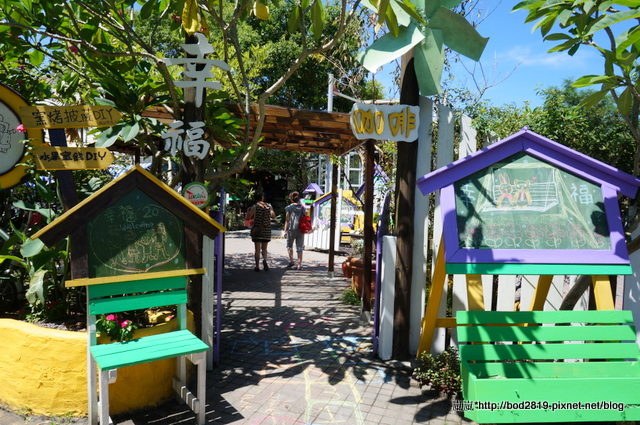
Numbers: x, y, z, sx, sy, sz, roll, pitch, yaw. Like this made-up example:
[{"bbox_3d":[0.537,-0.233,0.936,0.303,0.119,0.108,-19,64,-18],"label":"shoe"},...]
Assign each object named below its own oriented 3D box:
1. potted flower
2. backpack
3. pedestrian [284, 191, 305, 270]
[{"bbox_3d":[0.934,1.205,3.354,0.420,0.320,0.400,1,2,0],"label":"potted flower"},{"bbox_3d":[-0.282,0.197,8.400,0.260,0.450,0.190,1,2,-14],"label":"backpack"},{"bbox_3d":[-0.489,0.363,8.500,0.480,1.570,0.380,1,2,-2],"label":"pedestrian"}]

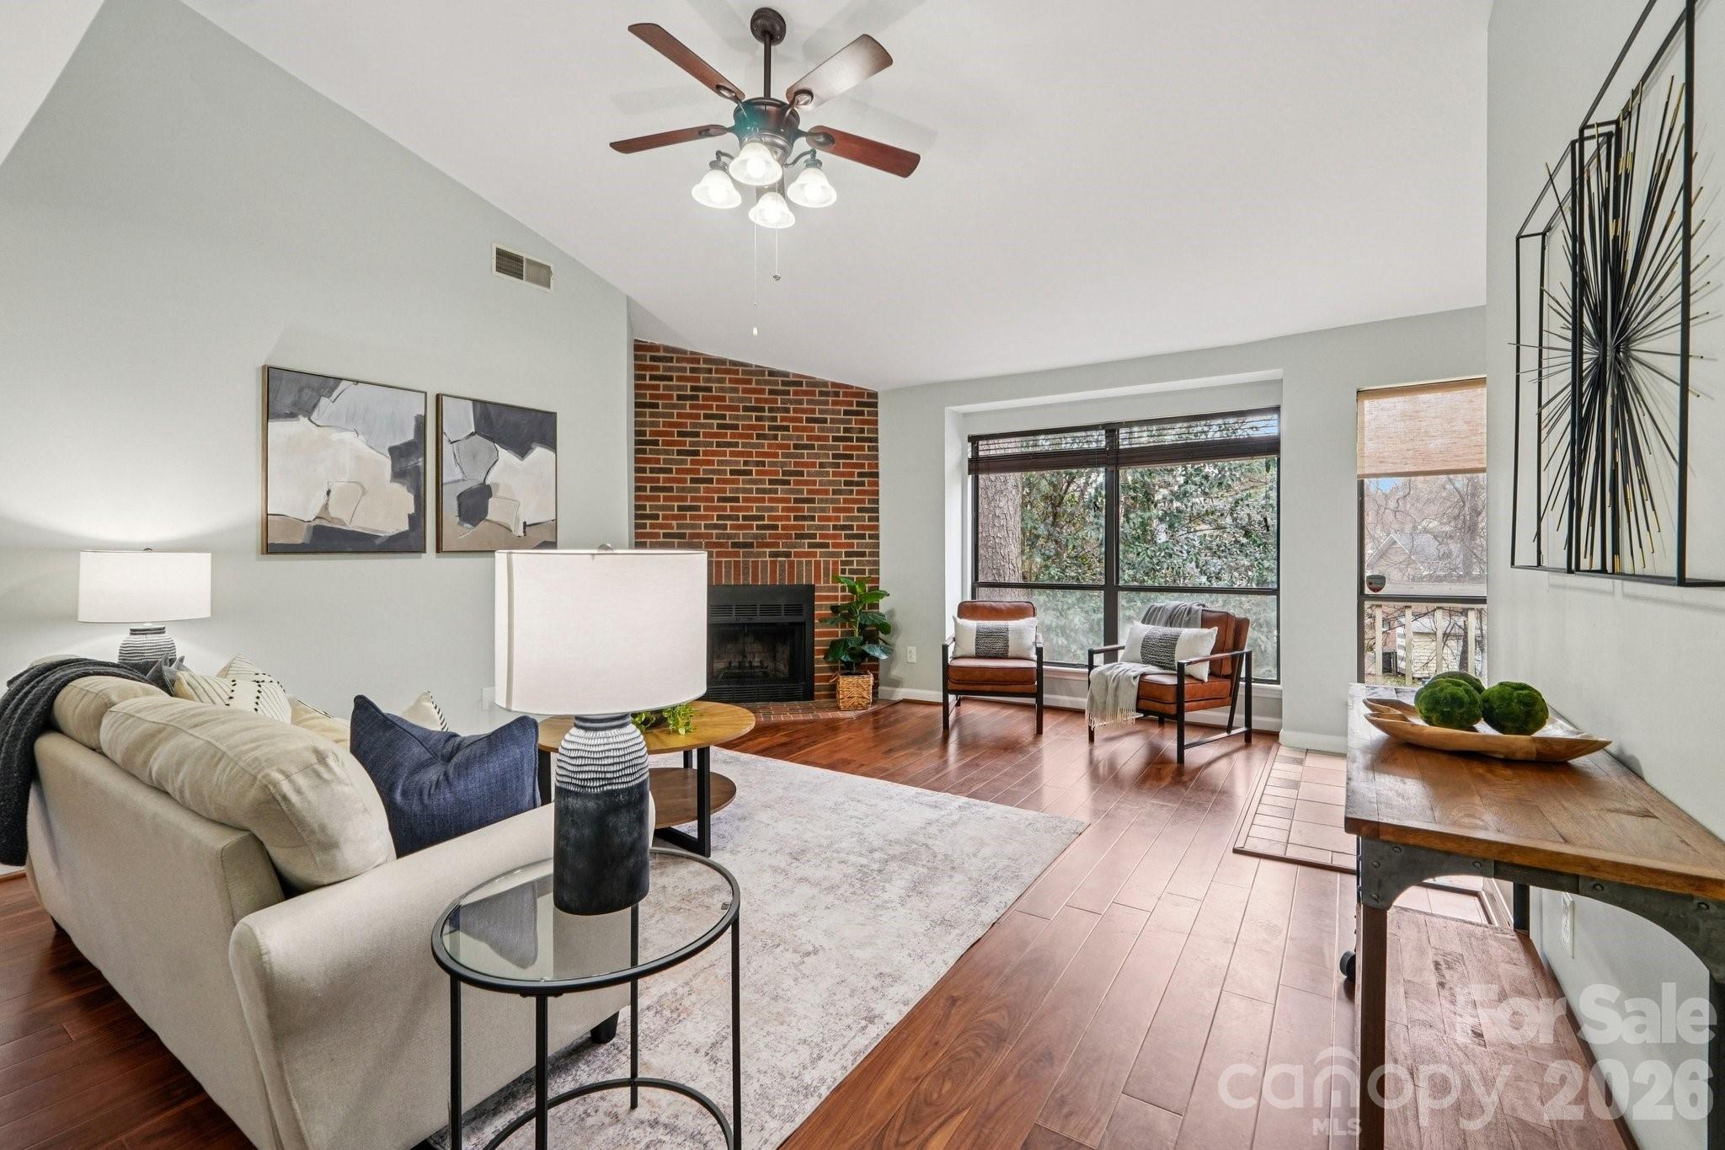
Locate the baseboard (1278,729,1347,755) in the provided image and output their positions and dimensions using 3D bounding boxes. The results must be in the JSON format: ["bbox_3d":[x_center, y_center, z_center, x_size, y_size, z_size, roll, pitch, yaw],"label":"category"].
[{"bbox_3d":[2.712,1.000,4.304,0.346,0.094,0.018,1,2,31],"label":"baseboard"}]

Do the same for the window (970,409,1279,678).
[{"bbox_3d":[1.810,-0.204,5.247,2.187,1.789,0.090,1,2,31],"label":"window"}]

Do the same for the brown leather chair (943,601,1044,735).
[{"bbox_3d":[0.923,0.615,5.066,0.655,0.818,0.770,0,2,11],"label":"brown leather chair"}]

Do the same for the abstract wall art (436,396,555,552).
[{"bbox_3d":[-2.357,-0.624,4.691,0.050,0.963,0.752,1,2,35],"label":"abstract wall art"}]

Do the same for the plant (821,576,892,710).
[{"bbox_3d":[-0.029,0.491,5.407,0.520,1.000,0.490,0,2,-11],"label":"plant"}]

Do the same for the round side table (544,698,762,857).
[{"bbox_3d":[-0.903,0.852,3.023,0.910,0.455,0.910,0,2,0],"label":"round side table"}]

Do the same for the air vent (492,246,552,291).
[{"bbox_3d":[-1.946,-1.764,4.144,0.030,0.158,0.355,1,2,34],"label":"air vent"}]

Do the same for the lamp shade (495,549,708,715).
[{"bbox_3d":[-0.475,0.091,1.335,0.367,0.264,0.367,0,2,0],"label":"lamp shade"}]

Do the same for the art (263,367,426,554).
[{"bbox_3d":[-2.846,-0.599,4.004,0.050,0.961,0.757,1,2,35],"label":"art"}]

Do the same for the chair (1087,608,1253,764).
[{"bbox_3d":[1.906,0.626,4.442,0.810,0.800,0.610,-2,2,-37],"label":"chair"}]

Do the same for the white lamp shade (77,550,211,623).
[{"bbox_3d":[-2.816,0.043,2.837,0.367,0.261,0.367,0,2,0],"label":"white lamp shade"}]

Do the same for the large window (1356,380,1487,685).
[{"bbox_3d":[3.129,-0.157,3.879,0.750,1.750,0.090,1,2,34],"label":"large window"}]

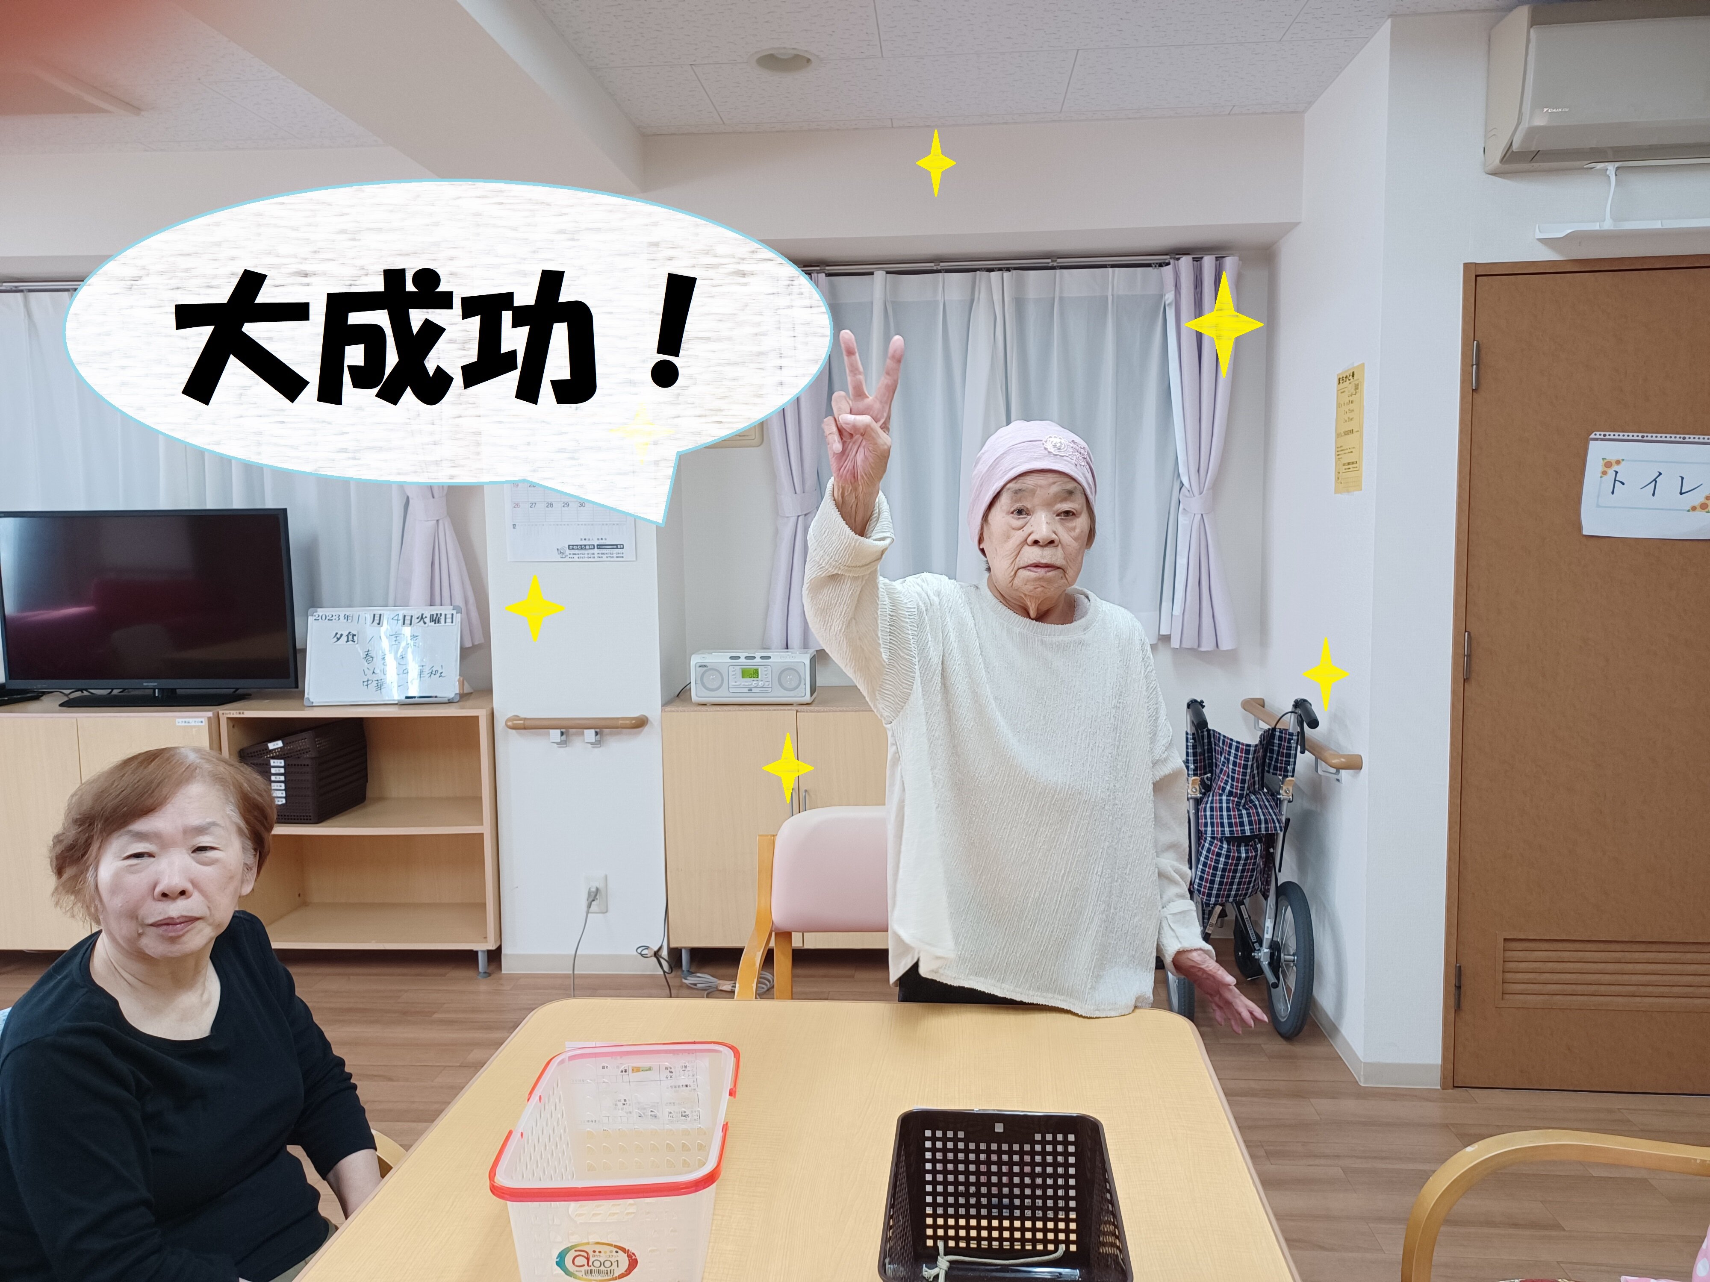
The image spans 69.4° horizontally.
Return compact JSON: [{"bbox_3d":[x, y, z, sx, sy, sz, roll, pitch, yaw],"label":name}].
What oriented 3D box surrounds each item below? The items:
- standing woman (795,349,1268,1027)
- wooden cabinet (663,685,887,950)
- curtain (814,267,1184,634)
[{"bbox_3d":[0.253,0.413,1.675,0.601,1.576,0.510,0,5,4],"label":"standing woman"},{"bbox_3d":[-0.145,0.561,3.894,0.810,0.770,0.450,0,5,4],"label":"wooden cabinet"},{"bbox_3d":[0.440,-0.576,3.844,1.172,1.126,0.100,0,5,4],"label":"curtain"}]

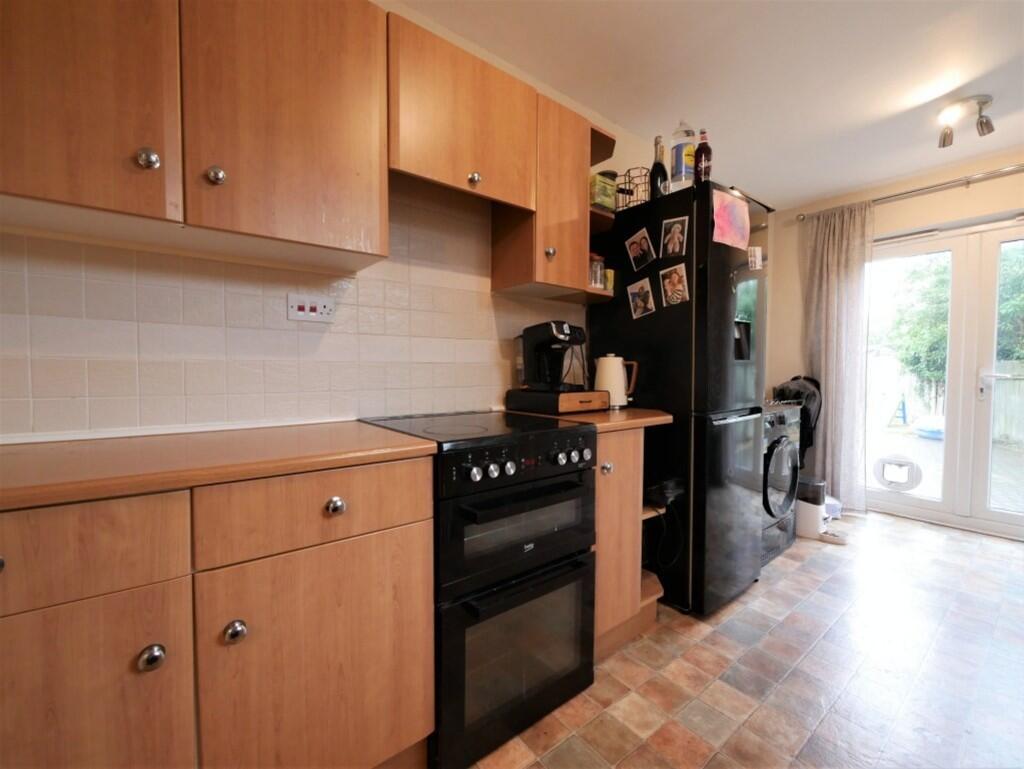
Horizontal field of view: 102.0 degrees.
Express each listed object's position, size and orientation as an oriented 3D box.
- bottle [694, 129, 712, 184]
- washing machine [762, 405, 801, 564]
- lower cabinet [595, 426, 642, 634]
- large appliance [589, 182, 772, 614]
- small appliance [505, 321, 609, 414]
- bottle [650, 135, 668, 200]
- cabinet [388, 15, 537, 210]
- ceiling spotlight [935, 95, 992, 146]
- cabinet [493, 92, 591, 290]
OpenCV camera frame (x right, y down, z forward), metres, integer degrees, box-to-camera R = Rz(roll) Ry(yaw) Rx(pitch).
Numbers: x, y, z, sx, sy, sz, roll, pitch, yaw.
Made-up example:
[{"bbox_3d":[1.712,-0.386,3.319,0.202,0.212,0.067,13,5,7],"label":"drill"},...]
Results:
[{"bbox_3d":[0.832,-0.980,1.805,0.067,0.258,0.067,-2,3,-37],"label":"bottle"},{"bbox_3d":[1.391,0.556,2.648,0.600,0.865,0.580,-2,3,-37],"label":"washing machine"},{"bbox_3d":[0.218,0.518,1.755,0.293,0.714,0.575,-2,3,-37],"label":"lower cabinet"},{"bbox_3d":[0.858,0.070,2.185,0.590,1.867,0.652,-2,3,-37],"label":"large appliance"},{"bbox_3d":[0.210,-0.077,1.869,0.335,0.385,0.310,-2,3,-42],"label":"small appliance"},{"bbox_3d":[0.691,-1.013,1.962,0.085,0.315,0.085,-2,3,-37],"label":"bottle"},{"bbox_3d":[-0.230,-0.902,1.551,0.581,0.464,0.305,-2,3,-37],"label":"cabinet"},{"bbox_3d":[2.338,-1.357,2.133,0.130,0.170,0.210,-2,3,-37],"label":"ceiling spotlight"},{"bbox_3d":[0.126,-0.775,1.828,0.305,0.736,0.305,-2,3,-37],"label":"cabinet"}]

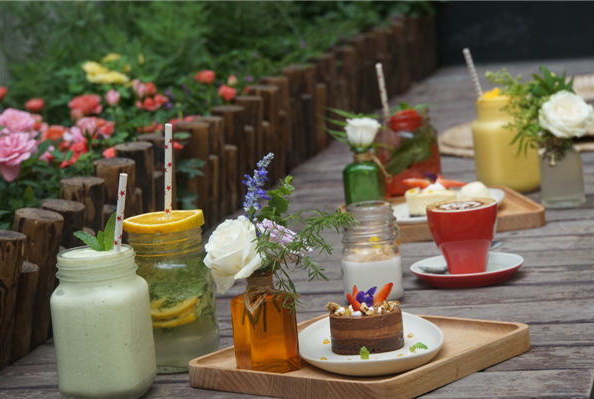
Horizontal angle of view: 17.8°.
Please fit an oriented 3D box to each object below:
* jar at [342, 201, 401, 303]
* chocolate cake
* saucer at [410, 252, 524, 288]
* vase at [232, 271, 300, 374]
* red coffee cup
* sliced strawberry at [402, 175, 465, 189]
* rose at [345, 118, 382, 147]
[{"bbox_3d":[0.081,0.056,2.069,0.067,0.099,0.067,-5,9,1],"label":"jar"},{"bbox_3d":[0.065,0.118,1.768,0.069,0.041,0.069,-5,9,0],"label":"chocolate cake"},{"bbox_3d":[0.189,0.081,2.104,0.126,0.020,0.126,-5,9,1],"label":"saucer"},{"bbox_3d":[-0.030,0.110,1.747,0.058,0.090,0.056,-5,9,0],"label":"vase"},{"bbox_3d":[0.188,0.045,2.104,0.079,0.080,0.091,-2,9,20],"label":"red coffee cup"},{"bbox_3d":[0.195,-0.025,2.700,0.090,0.019,0.030,-5,9,0],"label":"sliced strawberry"},{"bbox_3d":[0.091,-0.089,2.597,0.048,0.036,0.048,-5,9,0],"label":"rose"}]

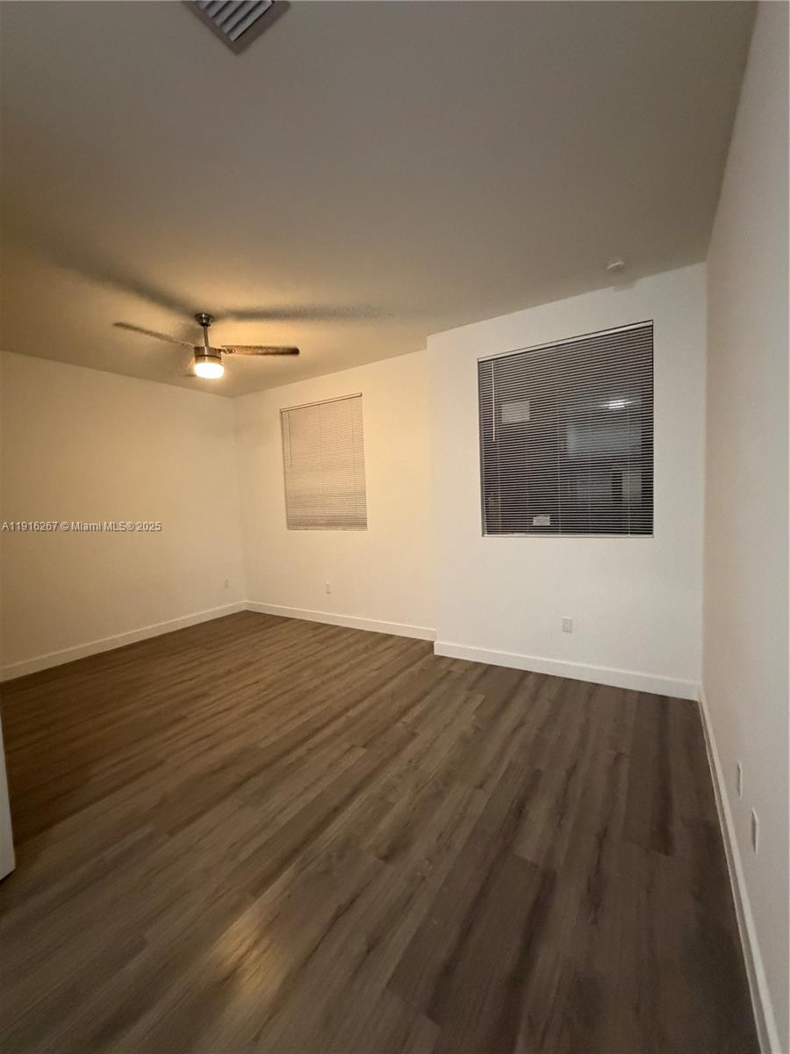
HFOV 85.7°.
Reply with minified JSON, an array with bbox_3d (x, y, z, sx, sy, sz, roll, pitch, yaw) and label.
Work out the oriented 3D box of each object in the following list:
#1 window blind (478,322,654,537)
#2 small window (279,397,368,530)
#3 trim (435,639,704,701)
[{"bbox_3d":[1.216,-0.633,3.152,1.191,1.420,0.040,0,4,32],"label":"window blind"},{"bbox_3d":[-0.800,-0.671,4.785,1.186,1.417,0.040,0,4,32],"label":"small window"},{"bbox_3d":[1.180,1.077,3.293,1.928,0.127,0.017,0,4,32],"label":"trim"}]

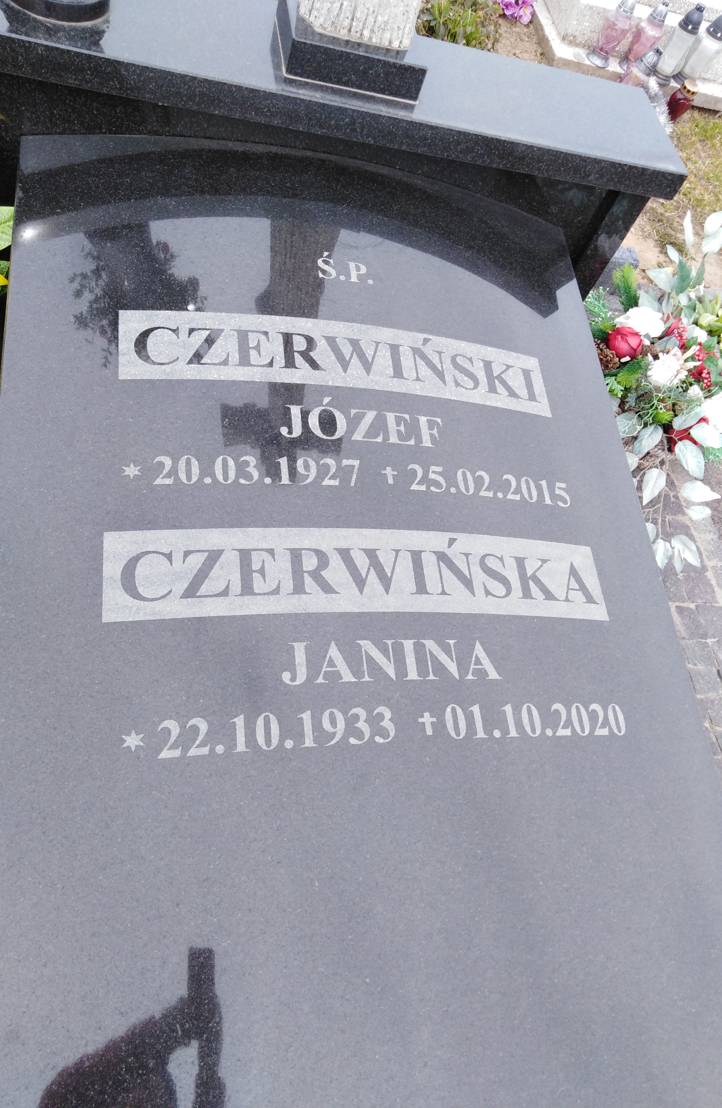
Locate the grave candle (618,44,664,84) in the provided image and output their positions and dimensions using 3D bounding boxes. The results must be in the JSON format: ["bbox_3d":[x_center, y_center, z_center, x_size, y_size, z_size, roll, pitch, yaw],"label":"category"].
[{"bbox_3d":[1.064,-1.825,3.107,0.098,0.280,0.098,7,63,-24],"label":"grave candle"}]

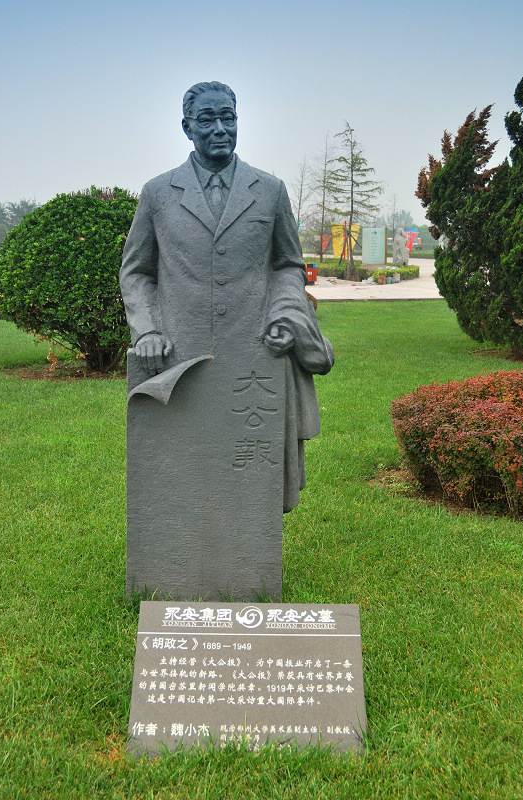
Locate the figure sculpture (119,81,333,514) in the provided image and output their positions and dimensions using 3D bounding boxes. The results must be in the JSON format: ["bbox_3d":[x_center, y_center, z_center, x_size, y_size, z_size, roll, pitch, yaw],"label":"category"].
[{"bbox_3d":[-0.145,-0.379,3.613,0.900,1.800,0.550,1,11,0],"label":"figure sculpture"}]

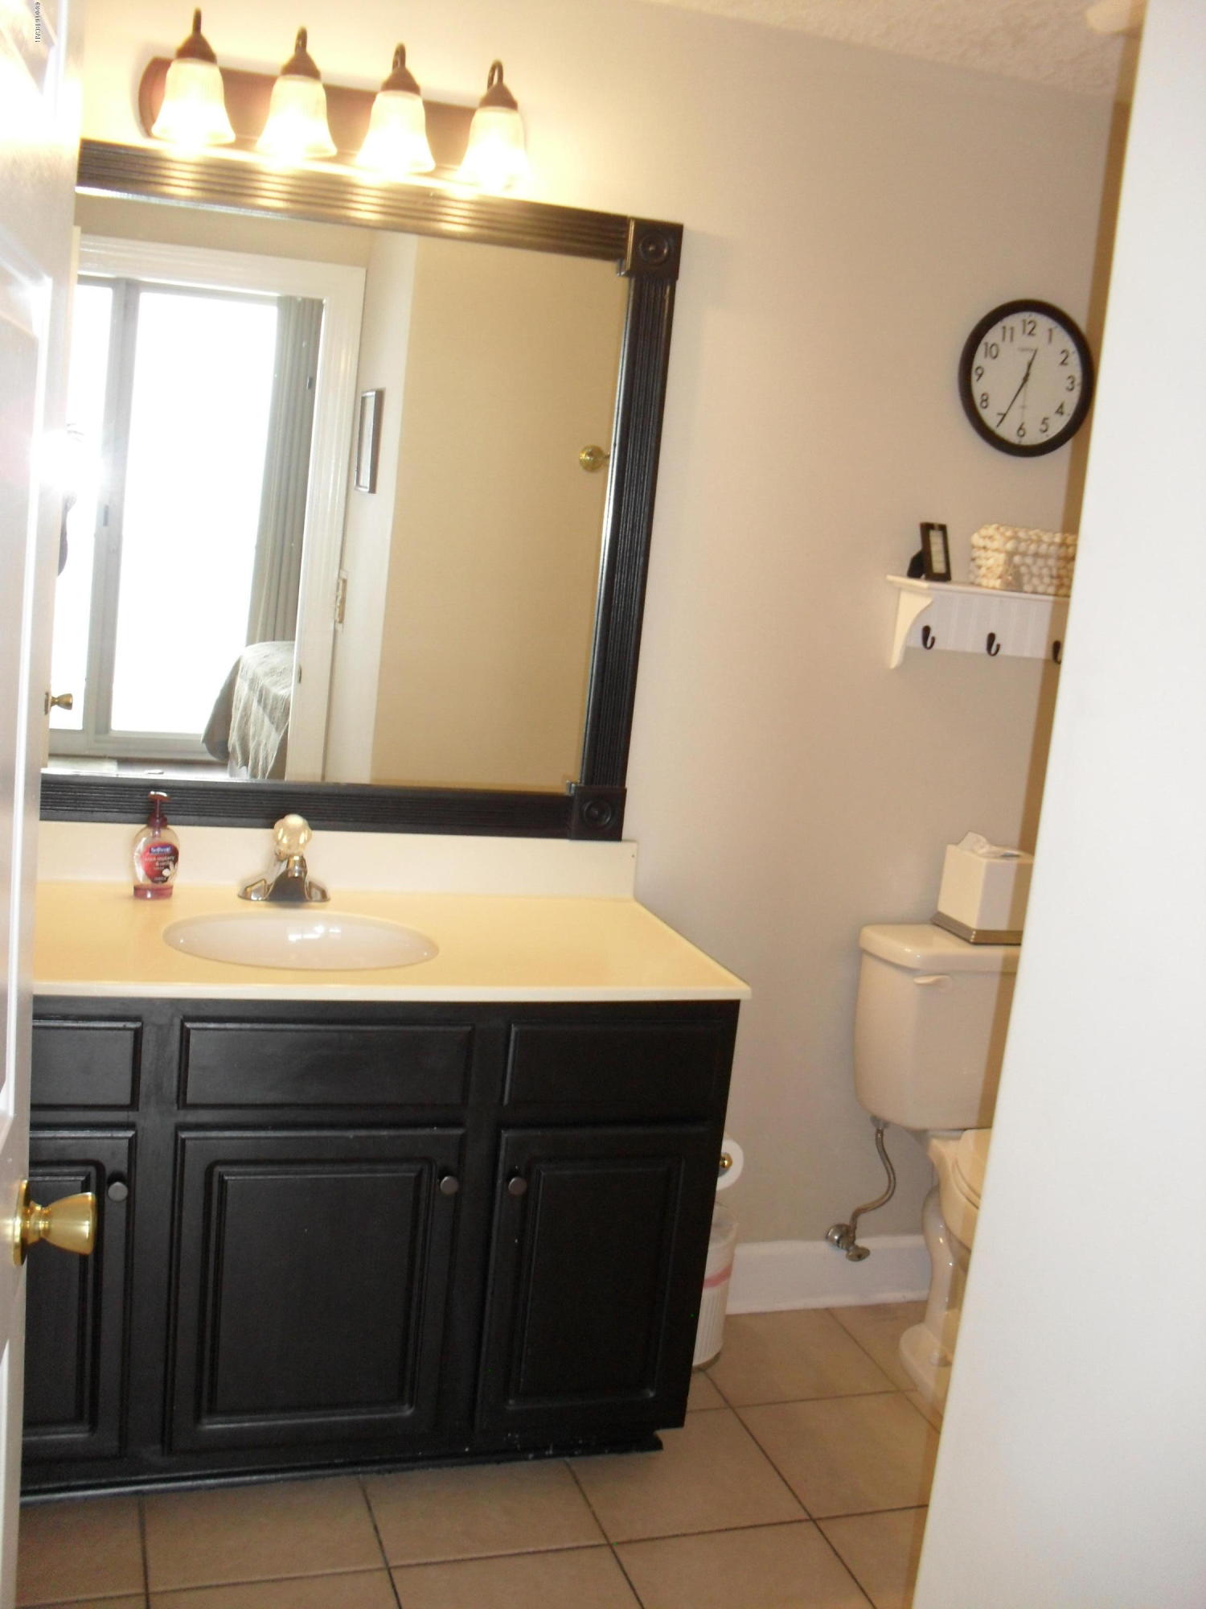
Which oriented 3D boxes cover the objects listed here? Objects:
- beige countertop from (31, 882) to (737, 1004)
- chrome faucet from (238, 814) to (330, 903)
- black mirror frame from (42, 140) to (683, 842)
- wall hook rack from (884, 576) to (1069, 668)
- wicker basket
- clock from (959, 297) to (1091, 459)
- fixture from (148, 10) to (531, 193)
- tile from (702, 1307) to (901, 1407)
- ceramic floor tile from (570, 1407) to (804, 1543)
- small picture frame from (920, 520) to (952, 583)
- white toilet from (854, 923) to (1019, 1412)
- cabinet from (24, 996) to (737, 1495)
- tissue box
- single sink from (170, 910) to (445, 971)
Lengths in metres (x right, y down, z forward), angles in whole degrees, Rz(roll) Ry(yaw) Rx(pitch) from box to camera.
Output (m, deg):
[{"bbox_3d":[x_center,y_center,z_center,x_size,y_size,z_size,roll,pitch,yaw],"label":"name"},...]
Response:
[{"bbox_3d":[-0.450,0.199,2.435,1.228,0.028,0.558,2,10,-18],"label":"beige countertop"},{"bbox_3d":[-0.495,0.089,2.575,0.150,0.138,0.137,2,10,-18],"label":"chrome faucet"},{"bbox_3d":[-0.459,-0.468,2.592,1.140,1.041,0.025,2,11,-18],"label":"black mirror frame"},{"bbox_3d":[0.744,-0.308,2.943,0.465,0.165,0.145,2,10,-18],"label":"wall hook rack"},{"bbox_3d":[0.790,-0.436,2.949,0.220,0.110,0.110,2,11,-18],"label":"wicker basket"},{"bbox_3d":[0.756,-0.766,2.922,0.281,0.281,0.040,2,11,-18],"label":"clock"},{"bbox_3d":[-0.379,-1.045,2.420,0.597,0.190,0.180,2,10,-18],"label":"fixture"},{"bbox_3d":[0.336,1.023,3.017,0.330,0.010,0.325,2,11,-18],"label":"tile"},{"bbox_3d":[0.119,1.072,2.608,0.330,0.010,0.330,2,11,-18],"label":"ceramic floor tile"},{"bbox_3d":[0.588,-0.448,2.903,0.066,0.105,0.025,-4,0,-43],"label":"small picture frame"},{"bbox_3d":[0.751,0.669,2.819,0.430,0.770,0.710,2,10,-18],"label":"white toilet"},{"bbox_3d":[-0.491,0.592,2.509,1.203,0.784,0.538,2,10,-18],"label":"cabinet"},{"bbox_3d":[0.721,0.165,3.025,0.150,0.158,0.150,2,11,-18],"label":"tissue box"},{"bbox_3d":[-0.450,0.258,2.397,0.400,0.140,0.335,2,10,-18],"label":"single sink"}]

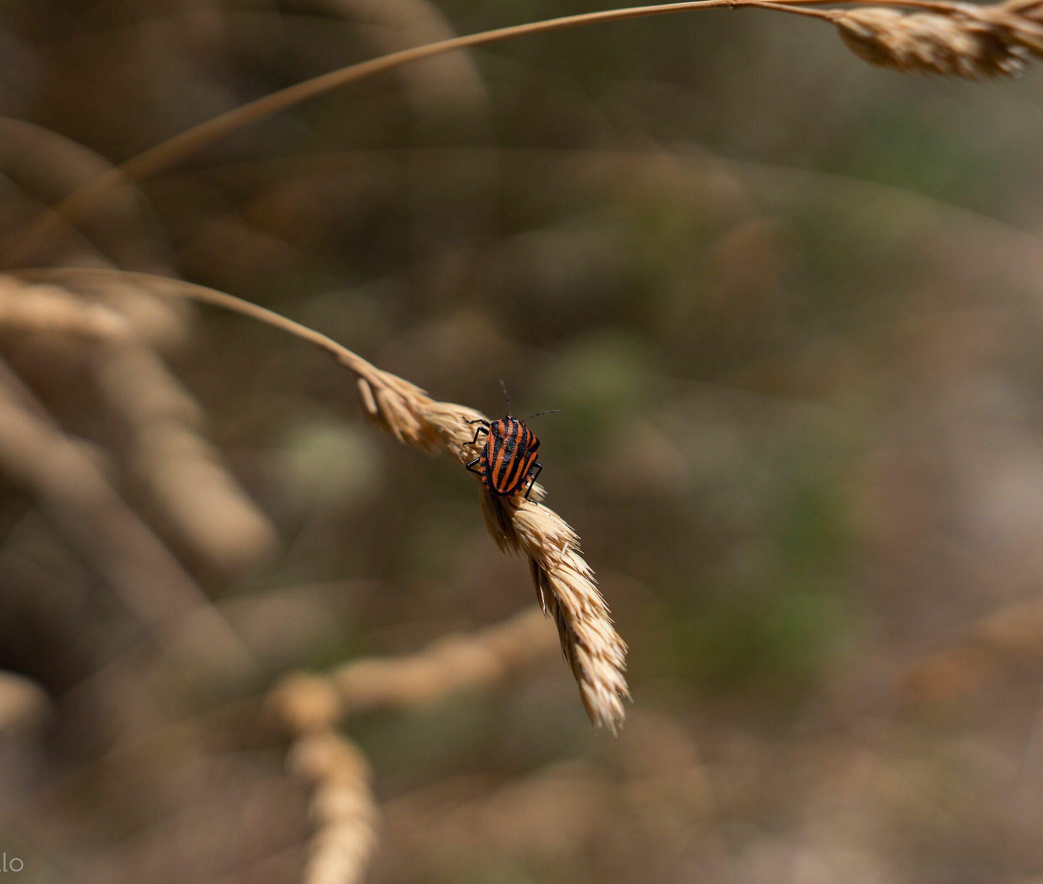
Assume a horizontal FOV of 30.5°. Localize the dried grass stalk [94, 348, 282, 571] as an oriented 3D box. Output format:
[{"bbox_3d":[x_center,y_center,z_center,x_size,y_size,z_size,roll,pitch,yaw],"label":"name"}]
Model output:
[{"bbox_3d":[-0.056,0.002,0.310,0.010,0.042,0.010,-33,9,0],"label":"dried grass stalk"}]

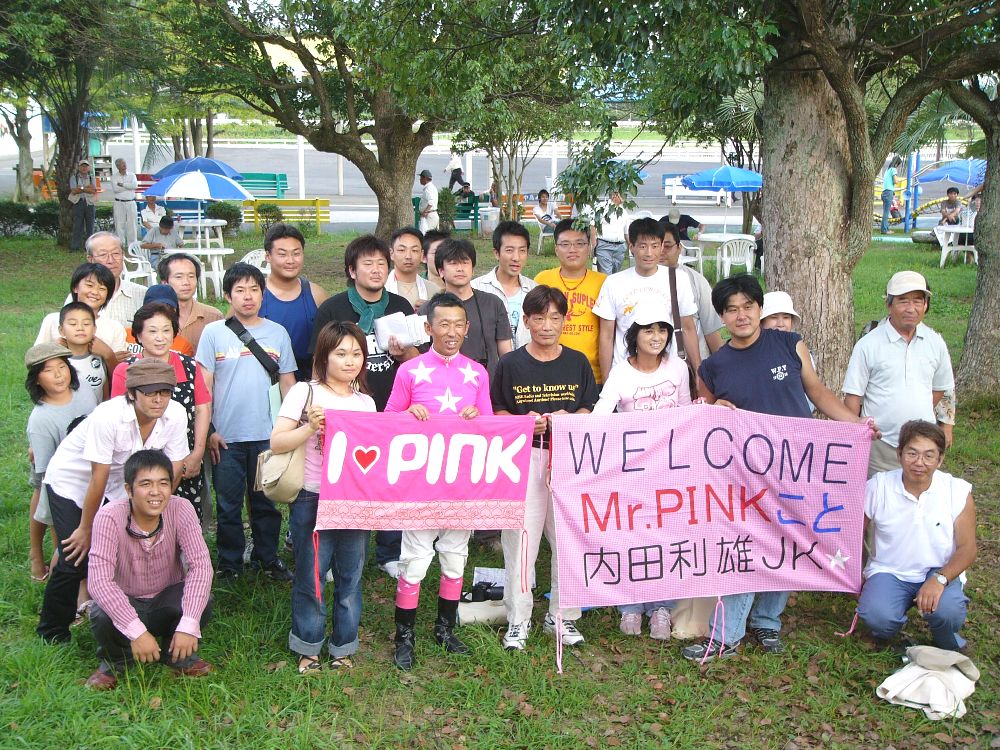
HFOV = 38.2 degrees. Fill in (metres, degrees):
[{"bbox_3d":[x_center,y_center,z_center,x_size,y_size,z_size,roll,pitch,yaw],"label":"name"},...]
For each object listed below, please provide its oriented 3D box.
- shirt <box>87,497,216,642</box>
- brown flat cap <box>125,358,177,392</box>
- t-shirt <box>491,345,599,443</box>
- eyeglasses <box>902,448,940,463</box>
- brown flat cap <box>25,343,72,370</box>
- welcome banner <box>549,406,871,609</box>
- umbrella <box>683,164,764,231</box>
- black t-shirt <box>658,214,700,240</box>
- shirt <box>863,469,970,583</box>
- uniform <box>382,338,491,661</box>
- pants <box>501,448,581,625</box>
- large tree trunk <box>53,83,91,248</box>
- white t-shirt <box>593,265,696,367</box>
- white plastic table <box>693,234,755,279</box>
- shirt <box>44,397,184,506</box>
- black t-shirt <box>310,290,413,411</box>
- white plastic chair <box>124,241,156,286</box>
[{"bbox_3d":[-1.464,0.802,6.050,0.490,0.530,0.420,-2,10,-7],"label":"shirt"},{"bbox_3d":[-1.457,-0.009,6.040,0.200,0.130,0.250,-2,10,-14],"label":"brown flat cap"},{"bbox_3d":[0.202,0.098,6.560,0.500,0.530,0.300,-1,10,-2],"label":"t-shirt"},{"bbox_3d":[1.780,0.340,6.100,0.150,0.050,0.140,8,11,10],"label":"eyeglasses"},{"bbox_3d":[-2.343,-0.098,7.497,0.190,0.120,0.250,-15,12,-36],"label":"brown flat cap"},{"bbox_3d":[0.943,0.590,6.501,1.450,0.890,0.110,-2,10,-14],"label":"welcome banner"},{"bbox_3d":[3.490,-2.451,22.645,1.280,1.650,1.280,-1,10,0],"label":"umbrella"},{"bbox_3d":[2.743,-2.252,22.200,0.580,0.550,0.420,-4,11,-20],"label":"black t-shirt"},{"bbox_3d":[1.908,0.676,6.618,0.460,0.490,0.300,3,10,14],"label":"shirt"},{"bbox_3d":[-0.279,0.589,6.562,0.475,1.410,0.370,-1,10,-5],"label":"uniform"},{"bbox_3d":[0.188,0.756,6.713,0.370,0.880,0.260,-1,10,-4],"label":"pants"},{"bbox_3d":[-8.385,-4.071,28.200,0.600,3.250,0.580,-1,10,0],"label":"large tree trunk"},{"bbox_3d":[0.750,-0.257,7.500,0.540,0.670,0.300,0,10,3],"label":"white t-shirt"},{"bbox_3d":[3.438,-1.759,21.928,0.890,0.690,0.890,2,10,9],"label":"white plastic table"},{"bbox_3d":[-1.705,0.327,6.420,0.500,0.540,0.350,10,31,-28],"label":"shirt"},{"bbox_3d":[-0.723,-0.069,7.705,0.560,0.740,0.330,-1,10,-8],"label":"black t-shirt"},{"bbox_3d":[-4.784,-1.310,19.062,0.570,0.800,0.570,6,12,30],"label":"white plastic chair"}]

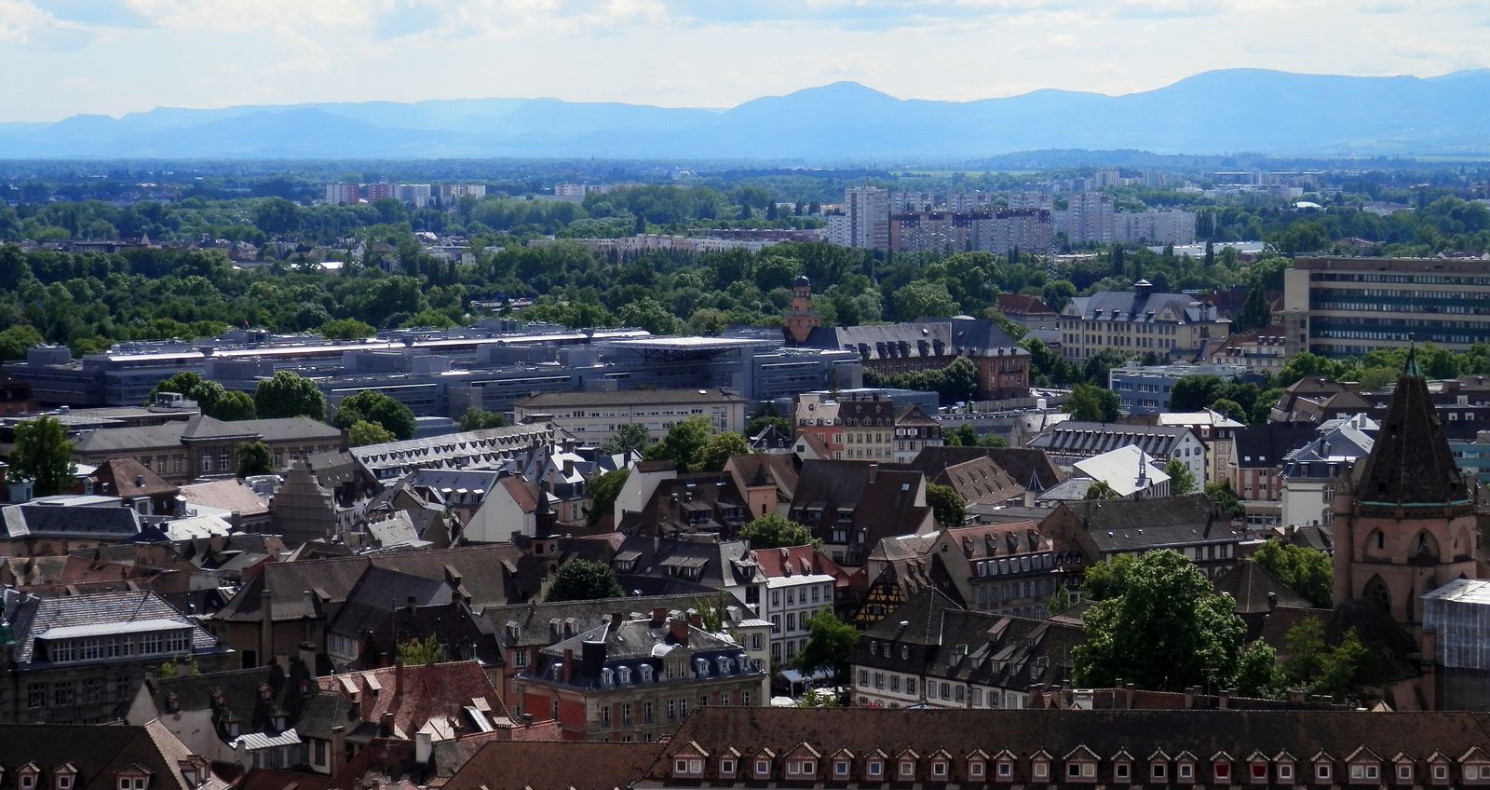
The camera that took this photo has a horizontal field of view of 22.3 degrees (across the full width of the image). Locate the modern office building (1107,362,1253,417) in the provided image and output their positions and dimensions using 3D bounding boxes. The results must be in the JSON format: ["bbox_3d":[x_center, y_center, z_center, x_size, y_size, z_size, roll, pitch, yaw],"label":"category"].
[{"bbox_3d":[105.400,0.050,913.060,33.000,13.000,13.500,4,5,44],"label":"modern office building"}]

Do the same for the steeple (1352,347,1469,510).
[{"bbox_3d":[71.600,3.040,406.800,12.200,16.480,12.200,0,4,-1],"label":"steeple"}]

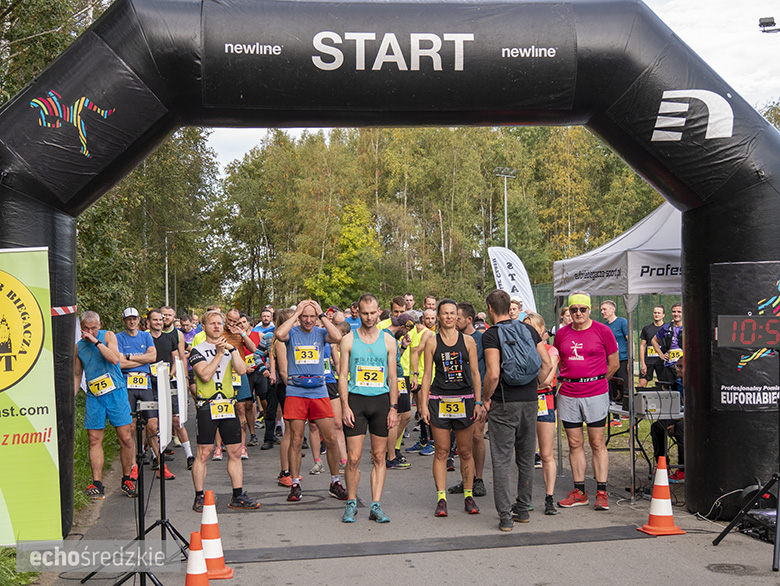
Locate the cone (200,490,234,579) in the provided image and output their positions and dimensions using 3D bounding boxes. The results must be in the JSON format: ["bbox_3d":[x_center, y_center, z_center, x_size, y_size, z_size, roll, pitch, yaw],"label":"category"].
[{"bbox_3d":[-1.160,1.551,8.181,0.285,0.545,0.285,-1,-1,-5],"label":"cone"}]

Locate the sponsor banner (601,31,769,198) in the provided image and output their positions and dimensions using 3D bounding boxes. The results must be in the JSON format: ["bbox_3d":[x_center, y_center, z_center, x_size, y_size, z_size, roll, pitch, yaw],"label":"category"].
[{"bbox_3d":[2.330,-1.370,9.830,1.040,0.880,0.250,41,-13,-3],"label":"sponsor banner"}]

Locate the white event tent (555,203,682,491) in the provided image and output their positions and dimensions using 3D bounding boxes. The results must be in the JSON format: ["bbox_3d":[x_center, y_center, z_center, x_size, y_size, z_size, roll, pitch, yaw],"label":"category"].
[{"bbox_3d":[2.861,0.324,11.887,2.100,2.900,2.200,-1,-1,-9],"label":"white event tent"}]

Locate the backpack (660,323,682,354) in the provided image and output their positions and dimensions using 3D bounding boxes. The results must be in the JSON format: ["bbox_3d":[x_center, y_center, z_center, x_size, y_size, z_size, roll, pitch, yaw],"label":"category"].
[{"bbox_3d":[3.903,0.620,17.200,0.360,0.440,0.270,-1,-1,12],"label":"backpack"}]

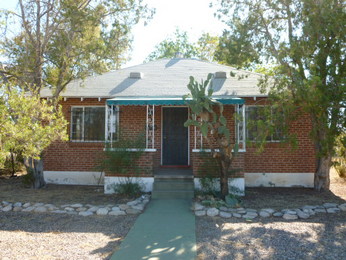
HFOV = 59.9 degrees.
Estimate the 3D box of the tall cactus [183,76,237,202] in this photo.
[{"bbox_3d":[1.065,0.160,8.300,1.480,3.420,1.250,0,-2,3],"label":"tall cactus"}]

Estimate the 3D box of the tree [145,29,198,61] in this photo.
[{"bbox_3d":[-0.038,-2.681,23.108,5.600,10.119,5.400,0,-2,3],"label":"tree"}]

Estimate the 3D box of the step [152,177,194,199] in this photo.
[{"bbox_3d":[0.015,1.630,8.500,1.170,0.540,0.600,0,-2,3],"label":"step"}]

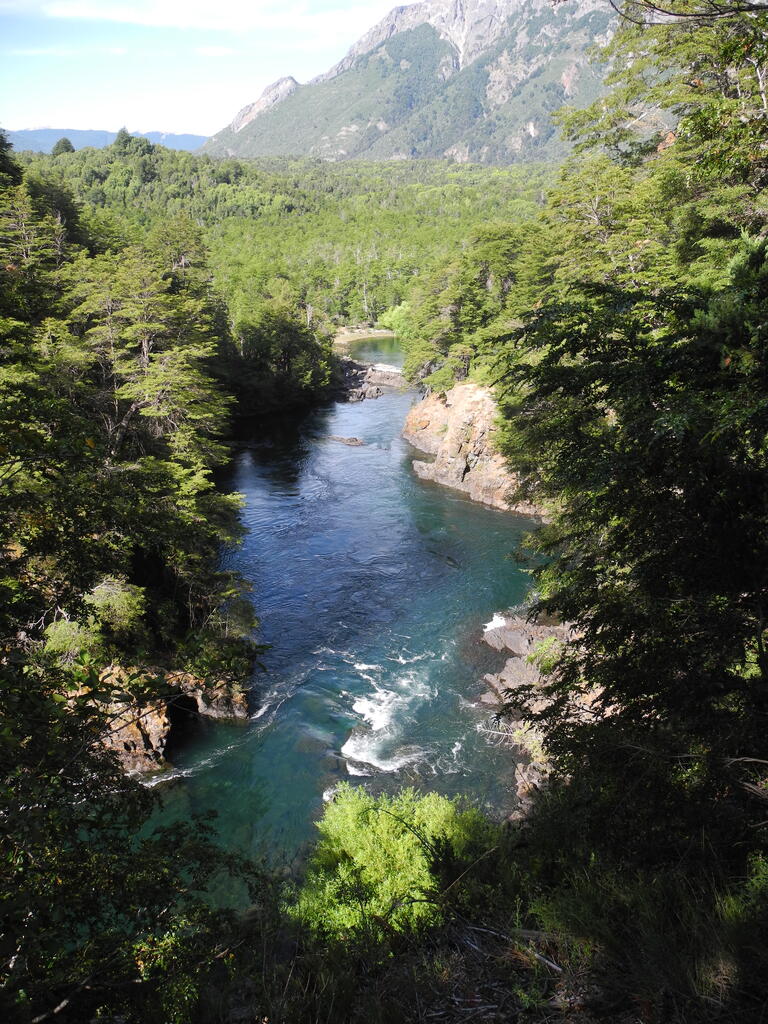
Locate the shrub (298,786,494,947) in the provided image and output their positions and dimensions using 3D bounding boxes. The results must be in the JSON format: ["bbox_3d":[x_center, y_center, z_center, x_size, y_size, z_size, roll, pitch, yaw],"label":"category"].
[{"bbox_3d":[0.110,4.080,9.600,2.250,1.600,1.750,0,23,0],"label":"shrub"}]

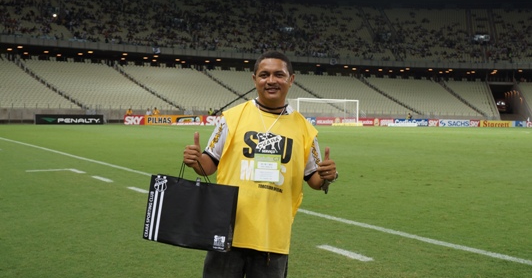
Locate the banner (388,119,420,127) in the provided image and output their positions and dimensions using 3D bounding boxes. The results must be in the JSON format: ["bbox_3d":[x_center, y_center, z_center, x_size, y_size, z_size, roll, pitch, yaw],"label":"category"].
[{"bbox_3d":[15.606,-1.839,67.453,5.442,0.863,0.200,-1,3,-35],"label":"banner"}]

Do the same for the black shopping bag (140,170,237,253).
[{"bbox_3d":[-0.331,0.313,2.664,0.395,0.330,0.100,8,3,14],"label":"black shopping bag"}]

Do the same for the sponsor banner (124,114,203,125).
[{"bbox_3d":[-8.602,-1.621,50.847,7.223,0.863,0.200,-1,3,-35],"label":"sponsor banner"}]

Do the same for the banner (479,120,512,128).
[{"bbox_3d":[29.159,-1.936,75.929,6.827,0.863,0.200,-1,3,-35],"label":"banner"}]

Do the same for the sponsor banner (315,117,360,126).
[{"bbox_3d":[7.470,-1.777,62.250,5.977,0.863,0.200,-1,3,-35],"label":"sponsor banner"}]

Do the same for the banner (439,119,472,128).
[{"bbox_3d":[22.659,-1.890,71.887,6.150,0.863,0.200,-1,3,-35],"label":"banner"}]

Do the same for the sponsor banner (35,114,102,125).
[{"bbox_3d":[-15.379,-1.592,47.265,5.289,0.820,0.200,-1,3,-35],"label":"sponsor banner"}]

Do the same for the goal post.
[{"bbox_3d":[5.466,-2.417,57.197,7.500,2.520,1.650,-1,3,-35],"label":"goal post"}]

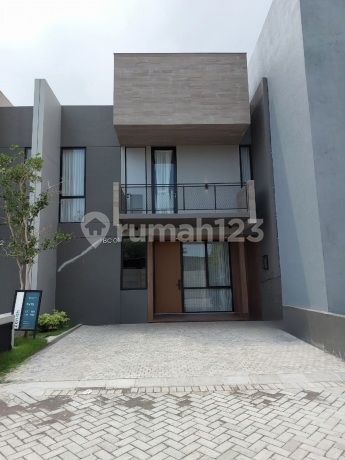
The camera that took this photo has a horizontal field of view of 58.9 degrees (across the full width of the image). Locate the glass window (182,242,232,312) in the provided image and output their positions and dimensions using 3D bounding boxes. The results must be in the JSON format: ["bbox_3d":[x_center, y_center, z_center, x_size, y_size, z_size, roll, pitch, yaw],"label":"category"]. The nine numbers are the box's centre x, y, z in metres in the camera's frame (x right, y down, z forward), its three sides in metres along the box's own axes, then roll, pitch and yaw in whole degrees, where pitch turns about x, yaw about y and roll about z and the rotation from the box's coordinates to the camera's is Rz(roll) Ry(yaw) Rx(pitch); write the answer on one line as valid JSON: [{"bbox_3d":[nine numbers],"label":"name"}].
[{"bbox_3d":[1.280,1.752,11.463,1.849,2.613,0.100,-1,-9,-1],"label":"glass window"}]

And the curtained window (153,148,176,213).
[{"bbox_3d":[-0.275,-1.619,10.598,0.867,2.596,0.100,-1,-9,-1],"label":"curtained window"}]

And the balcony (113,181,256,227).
[{"bbox_3d":[0.340,-0.678,9.569,4.127,1.293,1.460,-1,-8,-2],"label":"balcony"}]

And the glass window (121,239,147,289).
[{"bbox_3d":[-1.265,1.108,10.036,0.841,1.661,0.120,-1,-8,-2],"label":"glass window"}]

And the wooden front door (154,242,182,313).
[{"bbox_3d":[-0.160,1.761,11.444,1.032,2.616,0.100,-1,-9,-1],"label":"wooden front door"}]

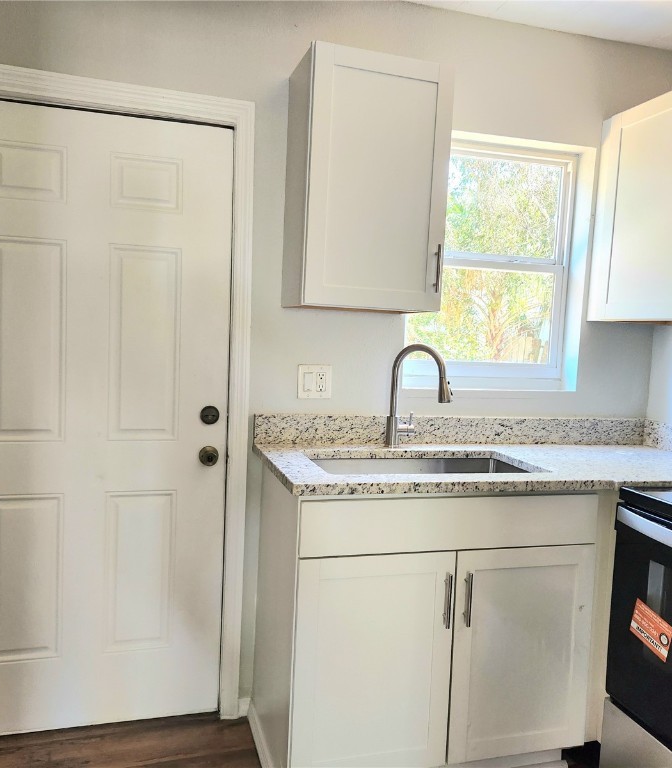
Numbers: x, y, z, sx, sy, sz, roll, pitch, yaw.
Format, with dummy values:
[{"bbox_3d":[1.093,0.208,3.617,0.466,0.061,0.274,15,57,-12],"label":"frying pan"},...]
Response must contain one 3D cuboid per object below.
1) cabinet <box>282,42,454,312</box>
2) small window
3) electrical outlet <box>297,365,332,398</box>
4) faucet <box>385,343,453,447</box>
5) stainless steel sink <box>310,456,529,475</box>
[{"bbox_3d":[0.094,-0.626,2.217,0.452,0.764,0.325,1,4,-16],"label":"cabinet"},{"bbox_3d":[0.589,-0.457,2.664,0.746,0.940,0.090,1,4,-16],"label":"small window"},{"bbox_3d":[-0.072,-0.007,2.386,0.119,0.117,0.011,1,4,-16],"label":"electrical outlet"},{"bbox_3d":[0.303,0.047,2.357,0.260,0.370,0.095,6,5,41],"label":"faucet"},{"bbox_3d":[0.266,0.374,2.171,0.730,0.210,0.420,1,4,-16],"label":"stainless steel sink"}]

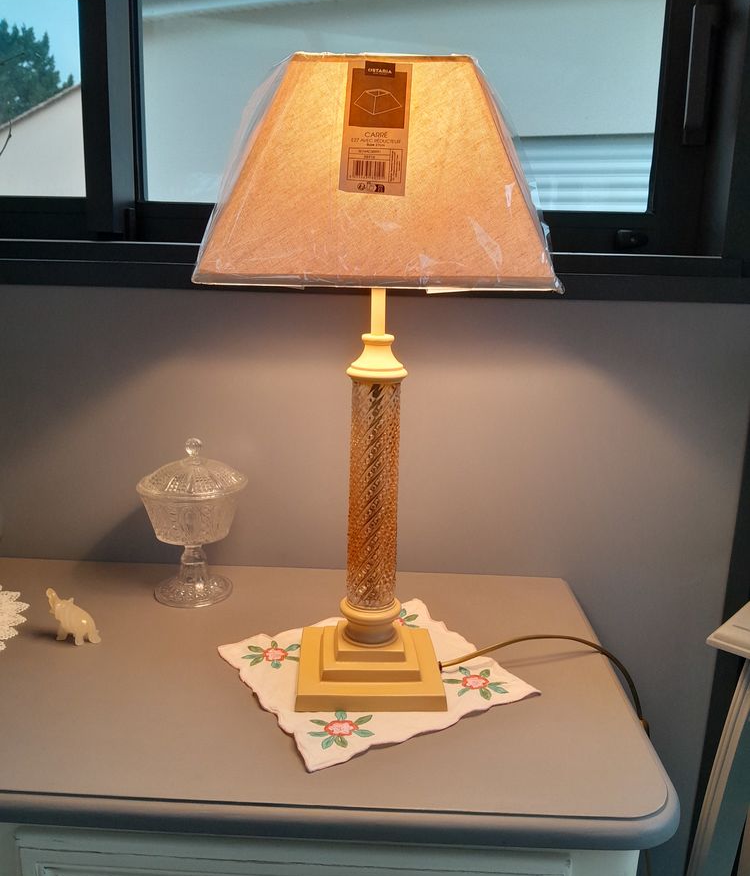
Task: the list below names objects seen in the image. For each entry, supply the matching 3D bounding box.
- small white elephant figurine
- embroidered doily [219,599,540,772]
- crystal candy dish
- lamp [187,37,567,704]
[{"bbox_3d":[-0.333,0.196,0.827,0.060,0.056,0.033,8,12,31],"label":"small white elephant figurine"},{"bbox_3d":[0.000,0.236,0.791,0.266,0.010,0.252,-5,12,-31],"label":"embroidered doily"},{"bbox_3d":[-0.228,0.102,0.948,0.136,0.203,0.136,2,11,0],"label":"crystal candy dish"},{"bbox_3d":[0.001,-0.038,0.723,0.277,0.572,0.277,2,11,1],"label":"lamp"}]

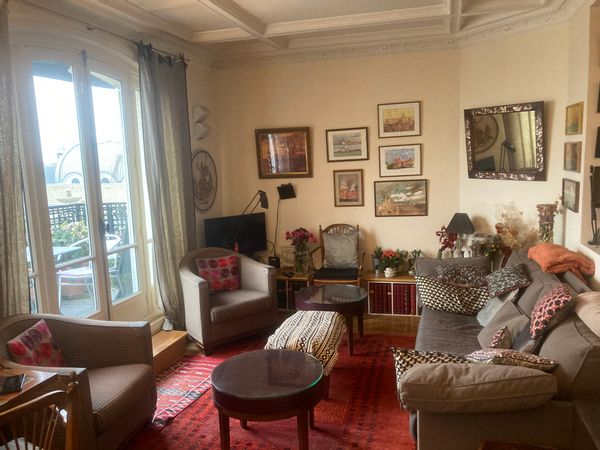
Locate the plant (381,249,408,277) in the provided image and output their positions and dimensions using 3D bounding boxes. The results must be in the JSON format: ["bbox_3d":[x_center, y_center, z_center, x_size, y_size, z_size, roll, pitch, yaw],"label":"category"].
[{"bbox_3d":[0.957,0.389,4.915,0.257,0.277,0.218,0,8,17],"label":"plant"}]

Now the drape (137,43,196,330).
[{"bbox_3d":[-1.060,-0.249,4.159,0.150,2.420,0.700,0,8,16],"label":"drape"}]

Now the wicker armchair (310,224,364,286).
[{"bbox_3d":[0.389,0.456,4.848,0.540,0.910,0.570,-1,8,12],"label":"wicker armchair"}]

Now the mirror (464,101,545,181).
[{"bbox_3d":[1.776,-0.711,4.242,0.040,0.641,0.782,-14,13,-29],"label":"mirror"}]

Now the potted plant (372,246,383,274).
[{"bbox_3d":[0.794,0.377,4.951,0.115,0.280,0.115,0,8,14],"label":"potted plant"}]

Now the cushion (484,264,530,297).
[{"bbox_3d":[1.585,0.432,3.712,0.330,0.110,0.290,-22,24,10],"label":"cushion"}]

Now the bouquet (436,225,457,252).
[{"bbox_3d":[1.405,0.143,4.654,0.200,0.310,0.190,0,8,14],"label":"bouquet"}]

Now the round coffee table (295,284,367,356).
[{"bbox_3d":[0.269,0.797,4.096,0.605,0.440,0.605,-2,8,0],"label":"round coffee table"}]

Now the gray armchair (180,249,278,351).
[{"bbox_3d":[-0.730,0.643,4.534,0.752,0.762,0.703,-9,10,-38],"label":"gray armchair"}]

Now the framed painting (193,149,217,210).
[{"bbox_3d":[-0.985,-0.459,5.076,0.030,0.629,0.564,0,8,17],"label":"framed painting"}]

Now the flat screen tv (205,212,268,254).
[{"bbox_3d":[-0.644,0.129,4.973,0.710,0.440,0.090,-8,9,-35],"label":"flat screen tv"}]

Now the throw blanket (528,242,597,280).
[{"bbox_3d":[1.761,0.240,3.281,0.356,0.178,0.446,0,8,17],"label":"throw blanket"}]

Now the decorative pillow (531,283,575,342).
[{"bbox_3d":[1.506,0.509,2.913,0.130,0.350,0.360,33,16,9],"label":"decorative pillow"}]

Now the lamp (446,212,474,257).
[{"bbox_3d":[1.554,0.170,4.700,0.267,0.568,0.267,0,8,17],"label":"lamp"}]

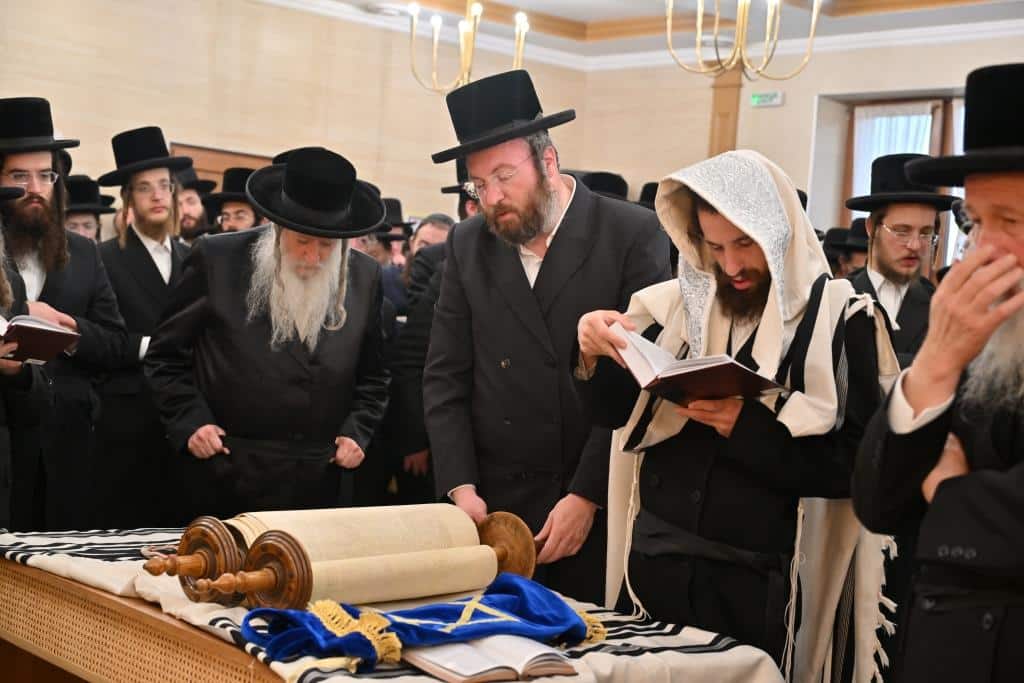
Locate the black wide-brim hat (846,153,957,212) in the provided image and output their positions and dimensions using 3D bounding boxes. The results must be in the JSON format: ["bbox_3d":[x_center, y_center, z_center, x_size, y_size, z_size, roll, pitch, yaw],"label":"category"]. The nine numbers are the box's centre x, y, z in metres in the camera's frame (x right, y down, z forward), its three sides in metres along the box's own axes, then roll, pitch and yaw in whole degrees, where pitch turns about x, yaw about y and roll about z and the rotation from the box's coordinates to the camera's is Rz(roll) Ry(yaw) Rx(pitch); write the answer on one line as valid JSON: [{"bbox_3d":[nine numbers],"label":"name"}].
[{"bbox_3d":[1.062,-0.435,4.300,0.315,0.135,0.340,2,0,-13],"label":"black wide-brim hat"}]

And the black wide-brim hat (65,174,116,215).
[{"bbox_3d":[-1.863,-0.637,6.900,0.310,0.145,0.330,0,1,-15],"label":"black wide-brim hat"}]

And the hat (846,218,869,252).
[{"bbox_3d":[1.584,-0.470,7.000,0.310,0.140,0.330,4,1,13],"label":"hat"}]

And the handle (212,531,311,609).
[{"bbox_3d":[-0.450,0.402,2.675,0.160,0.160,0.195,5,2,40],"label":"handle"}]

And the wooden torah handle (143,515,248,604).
[{"bbox_3d":[-0.577,0.391,2.797,0.160,0.160,0.165,5,2,40],"label":"wooden torah handle"}]

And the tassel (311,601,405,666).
[{"bbox_3d":[-0.250,0.464,2.541,0.110,0.075,0.220,3,2,-27],"label":"tassel"}]

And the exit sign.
[{"bbox_3d":[1.655,-1.563,10.300,0.035,0.093,0.250,3,2,-43],"label":"exit sign"}]

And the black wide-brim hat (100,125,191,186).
[{"bbox_3d":[-1.206,-0.614,5.200,0.315,0.135,0.340,-13,1,-25],"label":"black wide-brim hat"}]

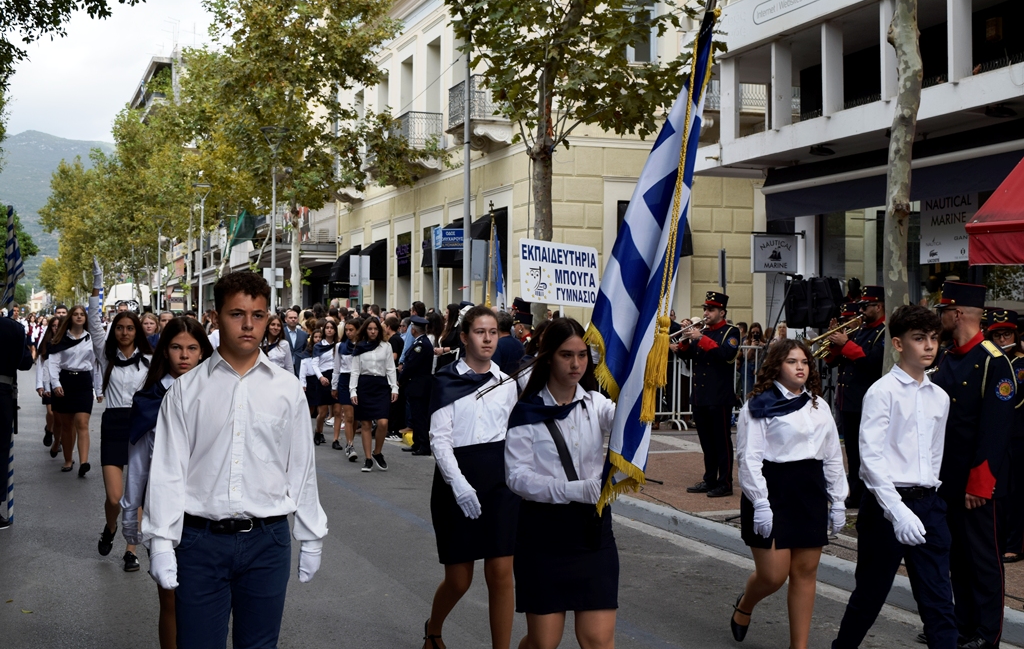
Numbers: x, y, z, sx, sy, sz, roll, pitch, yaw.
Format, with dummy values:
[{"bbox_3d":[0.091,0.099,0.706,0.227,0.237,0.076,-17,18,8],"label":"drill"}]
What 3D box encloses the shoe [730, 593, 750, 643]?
[{"bbox_3d":[1.153,1.473,6.600,0.085,0.240,0.100,8,-21,-9],"label":"shoe"}]

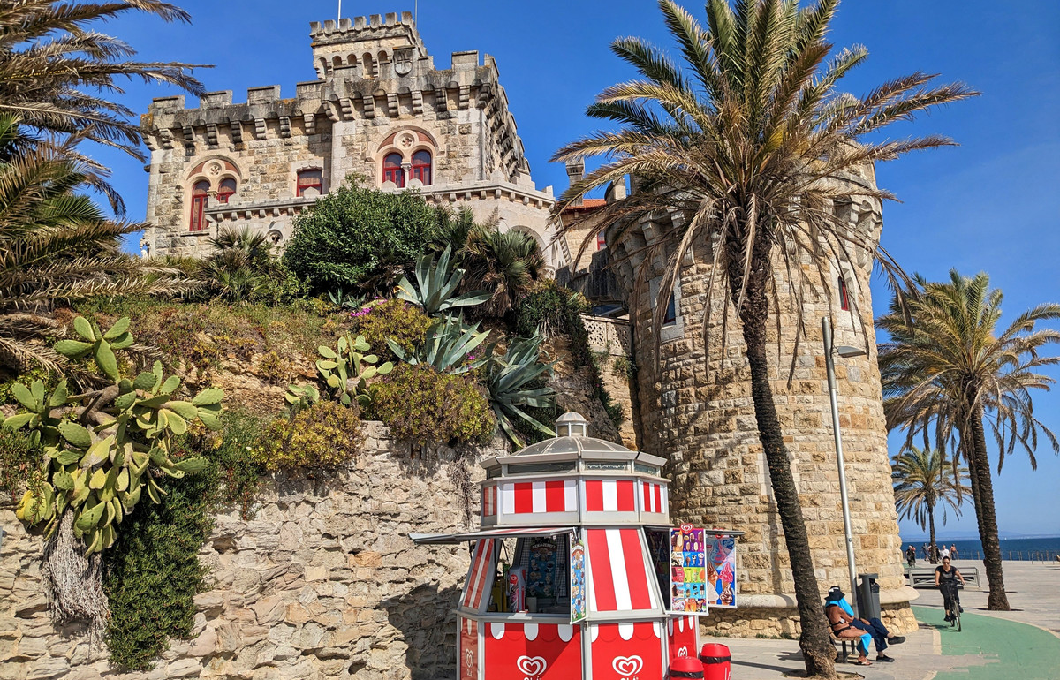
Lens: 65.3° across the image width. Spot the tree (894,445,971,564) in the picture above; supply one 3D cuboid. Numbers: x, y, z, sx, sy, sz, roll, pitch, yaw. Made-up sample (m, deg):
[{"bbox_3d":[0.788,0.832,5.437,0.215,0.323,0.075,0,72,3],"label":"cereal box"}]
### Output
[{"bbox_3d":[36.545,14.868,75.428,6.400,10.500,6.400,-8,-16,24],"label":"tree"}]

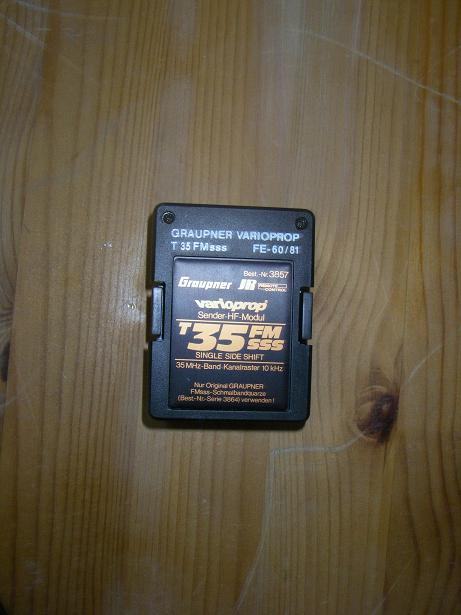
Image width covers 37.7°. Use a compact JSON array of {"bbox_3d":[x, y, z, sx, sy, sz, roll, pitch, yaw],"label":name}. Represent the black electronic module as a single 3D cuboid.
[{"bbox_3d":[0.000,0.002,0.199,0.044,0.021,0.060,2,87,-5],"label":"black electronic module"}]

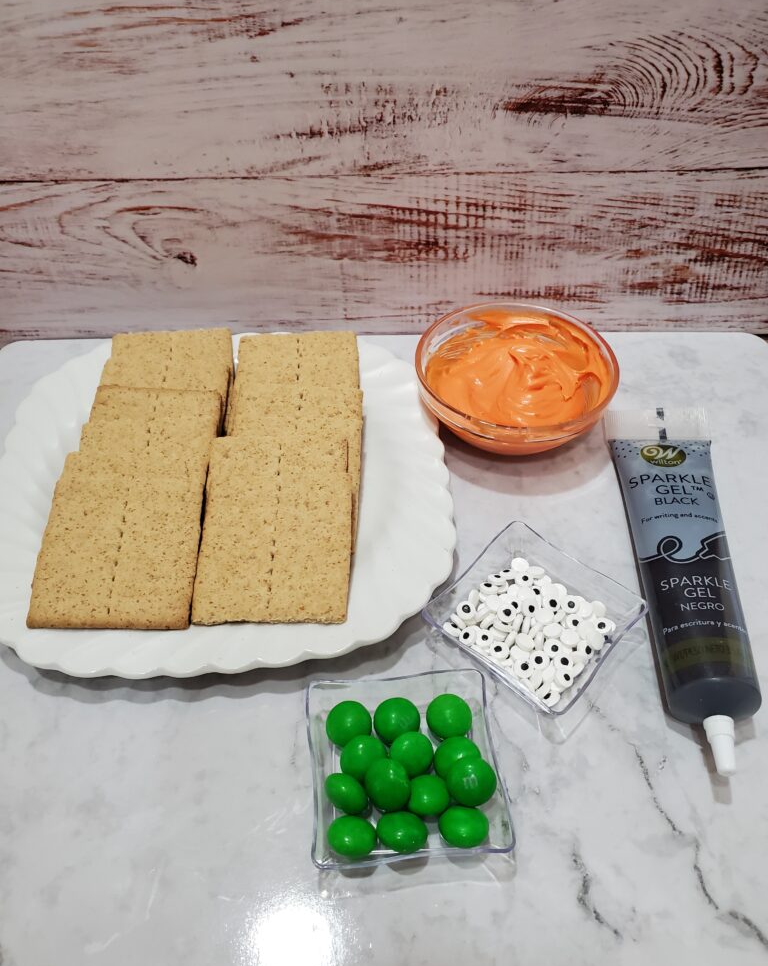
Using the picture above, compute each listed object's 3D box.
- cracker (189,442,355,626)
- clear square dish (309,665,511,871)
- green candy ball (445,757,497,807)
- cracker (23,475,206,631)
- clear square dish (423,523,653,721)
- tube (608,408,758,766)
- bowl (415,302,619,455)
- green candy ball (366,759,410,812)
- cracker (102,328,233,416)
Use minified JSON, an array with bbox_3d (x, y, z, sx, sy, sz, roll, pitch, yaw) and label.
[{"bbox_3d":[-0.042,0.021,0.301,0.058,0.006,0.071,0,61,-1],"label":"cracker"},{"bbox_3d":[0.007,0.095,0.253,0.060,0.017,0.060,-3,49,-4],"label":"clear square dish"},{"bbox_3d":[0.028,0.095,0.246,0.016,0.015,0.016,0,49,0],"label":"green candy ball"},{"bbox_3d":[-0.099,0.026,0.291,0.058,0.006,0.059,0,64,-1],"label":"cracker"},{"bbox_3d":[0.056,0.052,0.291,0.059,0.017,0.059,35,57,26],"label":"clear square dish"},{"bbox_3d":[0.122,0.024,0.306,0.052,0.034,0.183,6,49,4],"label":"tube"},{"bbox_3d":[0.059,-0.041,0.360,0.092,0.037,0.092,0,49,0],"label":"bowl"},{"bbox_3d":[0.001,0.096,0.246,0.015,0.015,0.017,0,49,0],"label":"green candy ball"},{"bbox_3d":[-0.101,-0.047,0.363,0.058,0.006,0.061,-3,58,-4],"label":"cracker"}]

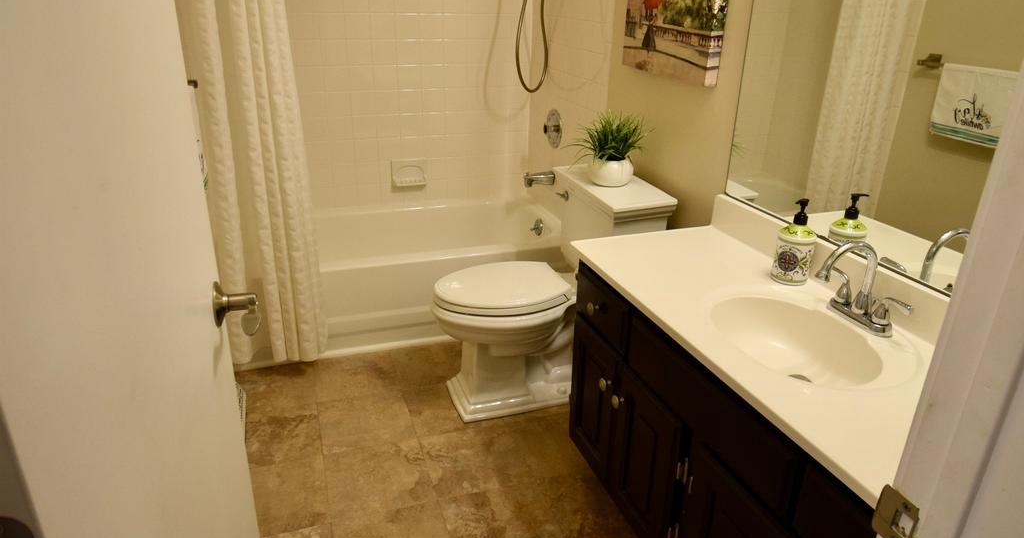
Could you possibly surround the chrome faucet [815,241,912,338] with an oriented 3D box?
[{"bbox_3d":[0.713,0.033,1.361,0.195,0.200,0.205,-8,26,-18],"label":"chrome faucet"}]

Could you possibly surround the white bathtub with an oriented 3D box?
[{"bbox_3d":[-0.472,-0.011,2.994,1.500,0.385,0.775,-8,26,-18],"label":"white bathtub"}]

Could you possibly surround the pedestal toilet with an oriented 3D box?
[{"bbox_3d":[0.098,0.085,2.340,0.765,0.765,0.520,-8,26,-18],"label":"pedestal toilet"}]

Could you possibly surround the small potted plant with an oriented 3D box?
[{"bbox_3d":[0.357,-0.413,2.228,0.245,0.245,0.230,0,25,0],"label":"small potted plant"}]

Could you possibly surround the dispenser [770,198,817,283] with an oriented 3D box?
[{"bbox_3d":[0.700,-0.068,1.569,0.085,0.212,0.085,-17,30,-33],"label":"dispenser"}]

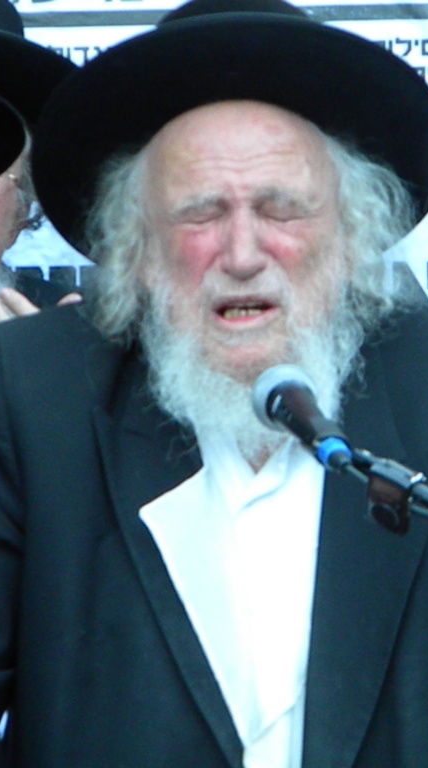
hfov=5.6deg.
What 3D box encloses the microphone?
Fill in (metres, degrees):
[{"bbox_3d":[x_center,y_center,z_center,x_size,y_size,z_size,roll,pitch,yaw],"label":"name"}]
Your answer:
[{"bbox_3d":[0.070,0.029,3.360,0.052,0.052,0.165,-5,21,-16],"label":"microphone"}]

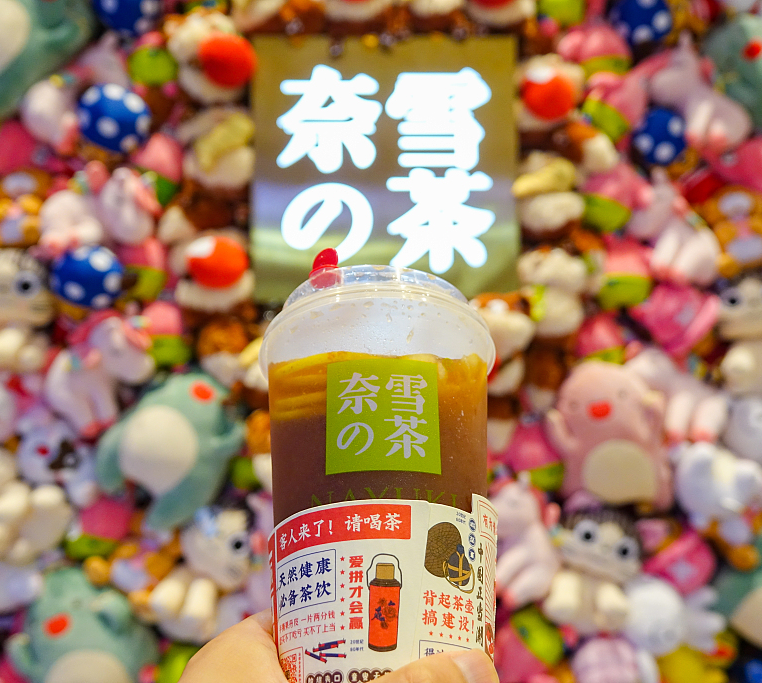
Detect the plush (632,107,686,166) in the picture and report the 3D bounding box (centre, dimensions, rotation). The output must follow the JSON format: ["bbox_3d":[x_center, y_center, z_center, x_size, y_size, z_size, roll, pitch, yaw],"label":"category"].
[{"bbox_3d":[0.486,-0.358,1.440,0.112,0.108,0.110,0,0,0],"label":"plush"}]

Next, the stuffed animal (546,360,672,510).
[{"bbox_3d":[0.362,0.150,1.342,0.195,0.240,0.135,-3,-5,6],"label":"stuffed animal"}]

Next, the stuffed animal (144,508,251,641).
[{"bbox_3d":[-0.314,0.398,1.420,0.165,0.220,0.170,18,0,-19],"label":"stuffed animal"}]

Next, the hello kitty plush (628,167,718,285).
[{"bbox_3d":[0.486,-0.184,1.370,0.090,0.175,0.150,4,-8,41],"label":"hello kitty plush"}]

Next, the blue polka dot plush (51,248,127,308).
[{"bbox_3d":[-0.496,-0.107,1.400,0.125,0.112,0.120,0,0,0],"label":"blue polka dot plush"}]

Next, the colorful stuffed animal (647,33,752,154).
[{"bbox_3d":[0.534,-0.410,1.382,0.145,0.170,0.090,15,-7,-30],"label":"colorful stuffed animal"}]

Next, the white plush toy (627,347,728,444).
[{"bbox_3d":[0.509,0.092,1.440,0.150,0.170,0.180,-21,0,25],"label":"white plush toy"}]

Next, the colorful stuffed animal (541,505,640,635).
[{"bbox_3d":[0.362,0.394,1.420,0.160,0.215,0.160,12,0,-7],"label":"colorful stuffed animal"}]

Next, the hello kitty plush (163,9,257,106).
[{"bbox_3d":[-0.297,-0.492,1.430,0.155,0.165,0.150,-9,0,-20],"label":"hello kitty plush"}]

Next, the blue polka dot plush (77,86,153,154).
[{"bbox_3d":[-0.443,-0.368,1.380,0.112,0.105,0.108,6,12,0],"label":"blue polka dot plush"}]

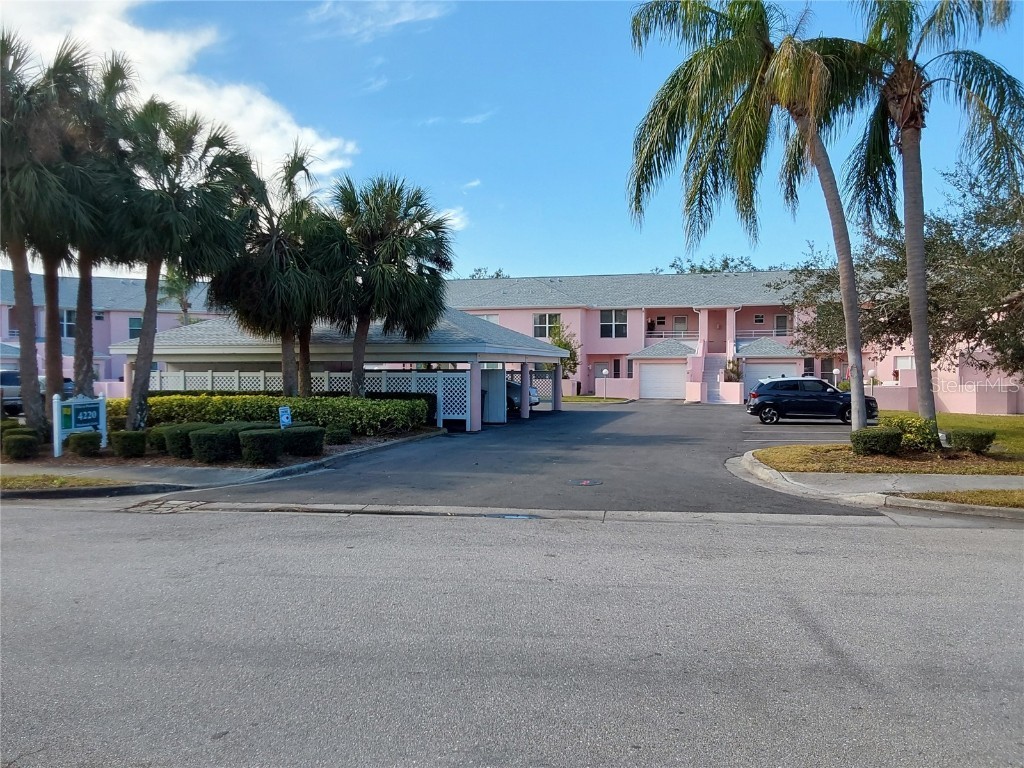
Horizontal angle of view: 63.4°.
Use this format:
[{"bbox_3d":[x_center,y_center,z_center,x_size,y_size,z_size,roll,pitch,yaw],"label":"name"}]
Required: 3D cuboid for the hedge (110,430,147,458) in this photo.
[{"bbox_3d":[-7.432,1.158,16.073,0.640,0.500,0.580,0,1,9],"label":"hedge"}]

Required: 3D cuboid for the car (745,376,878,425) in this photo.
[{"bbox_3d":[9.940,0.545,27.613,4.040,1.570,1.770,0,1,12],"label":"car"}]

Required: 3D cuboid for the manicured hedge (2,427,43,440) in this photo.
[{"bbox_3d":[-10.023,1.128,16.926,0.680,0.470,0.680,0,1,8],"label":"manicured hedge"}]

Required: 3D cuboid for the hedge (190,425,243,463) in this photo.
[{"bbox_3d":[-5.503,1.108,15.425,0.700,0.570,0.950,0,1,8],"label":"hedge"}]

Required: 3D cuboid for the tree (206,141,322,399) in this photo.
[{"bbox_3d":[-6.743,-2.679,22.751,3.100,7.850,3.100,0,1,12],"label":"tree"}]

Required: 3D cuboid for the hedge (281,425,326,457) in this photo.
[{"bbox_3d":[-4.148,1.118,16.420,0.880,0.570,0.750,0,1,9],"label":"hedge"}]

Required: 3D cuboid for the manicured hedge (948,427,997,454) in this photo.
[{"bbox_3d":[9.288,1.128,16.727,0.820,0.440,0.720,0,1,9],"label":"manicured hedge"}]

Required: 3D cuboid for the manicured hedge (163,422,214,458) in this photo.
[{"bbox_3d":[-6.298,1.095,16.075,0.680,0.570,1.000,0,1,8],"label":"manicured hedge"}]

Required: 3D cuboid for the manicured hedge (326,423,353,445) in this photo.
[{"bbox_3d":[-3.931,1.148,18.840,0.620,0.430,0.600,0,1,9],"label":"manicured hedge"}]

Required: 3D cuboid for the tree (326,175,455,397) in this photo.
[{"bbox_3d":[-3.372,-2.211,22.767,3.500,7.000,3.500,0,1,9],"label":"tree"}]

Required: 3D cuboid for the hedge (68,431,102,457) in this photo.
[{"bbox_3d":[-8.382,1.165,16.299,0.600,0.480,0.550,0,1,9],"label":"hedge"}]

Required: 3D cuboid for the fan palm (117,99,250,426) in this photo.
[{"bbox_3d":[-8.064,-2.802,20.148,3.200,8.200,3.200,0,1,12],"label":"fan palm"}]

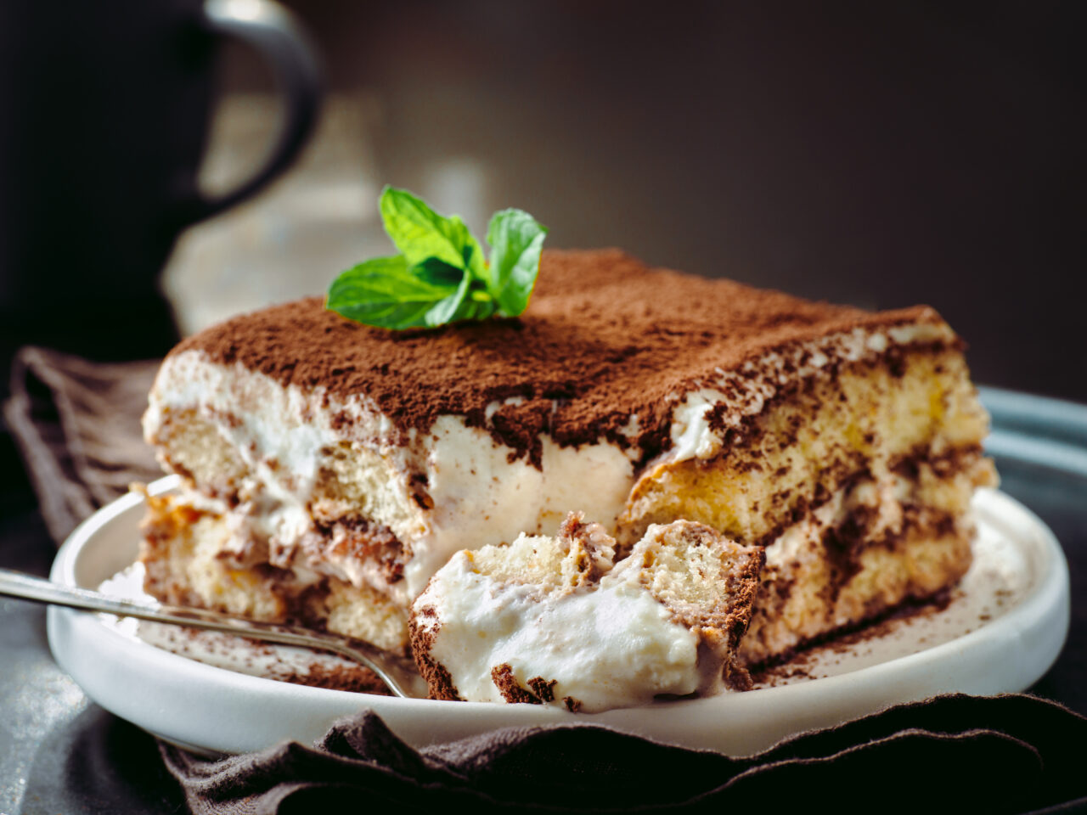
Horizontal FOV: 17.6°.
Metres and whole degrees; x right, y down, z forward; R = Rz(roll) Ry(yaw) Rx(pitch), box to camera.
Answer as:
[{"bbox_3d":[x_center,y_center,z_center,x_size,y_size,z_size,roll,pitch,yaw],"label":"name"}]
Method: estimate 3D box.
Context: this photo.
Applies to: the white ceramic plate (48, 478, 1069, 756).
[{"bbox_3d":[0.002,0.030,0.560,0.160,0.017,0.160,-1,14,0],"label":"white ceramic plate"}]

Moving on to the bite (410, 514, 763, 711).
[{"bbox_3d":[0.006,0.028,0.513,0.050,0.028,0.032,-1,14,0],"label":"bite"}]

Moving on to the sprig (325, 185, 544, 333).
[{"bbox_3d":[-0.017,-0.024,0.573,0.035,0.019,0.025,-1,14,0],"label":"sprig"}]

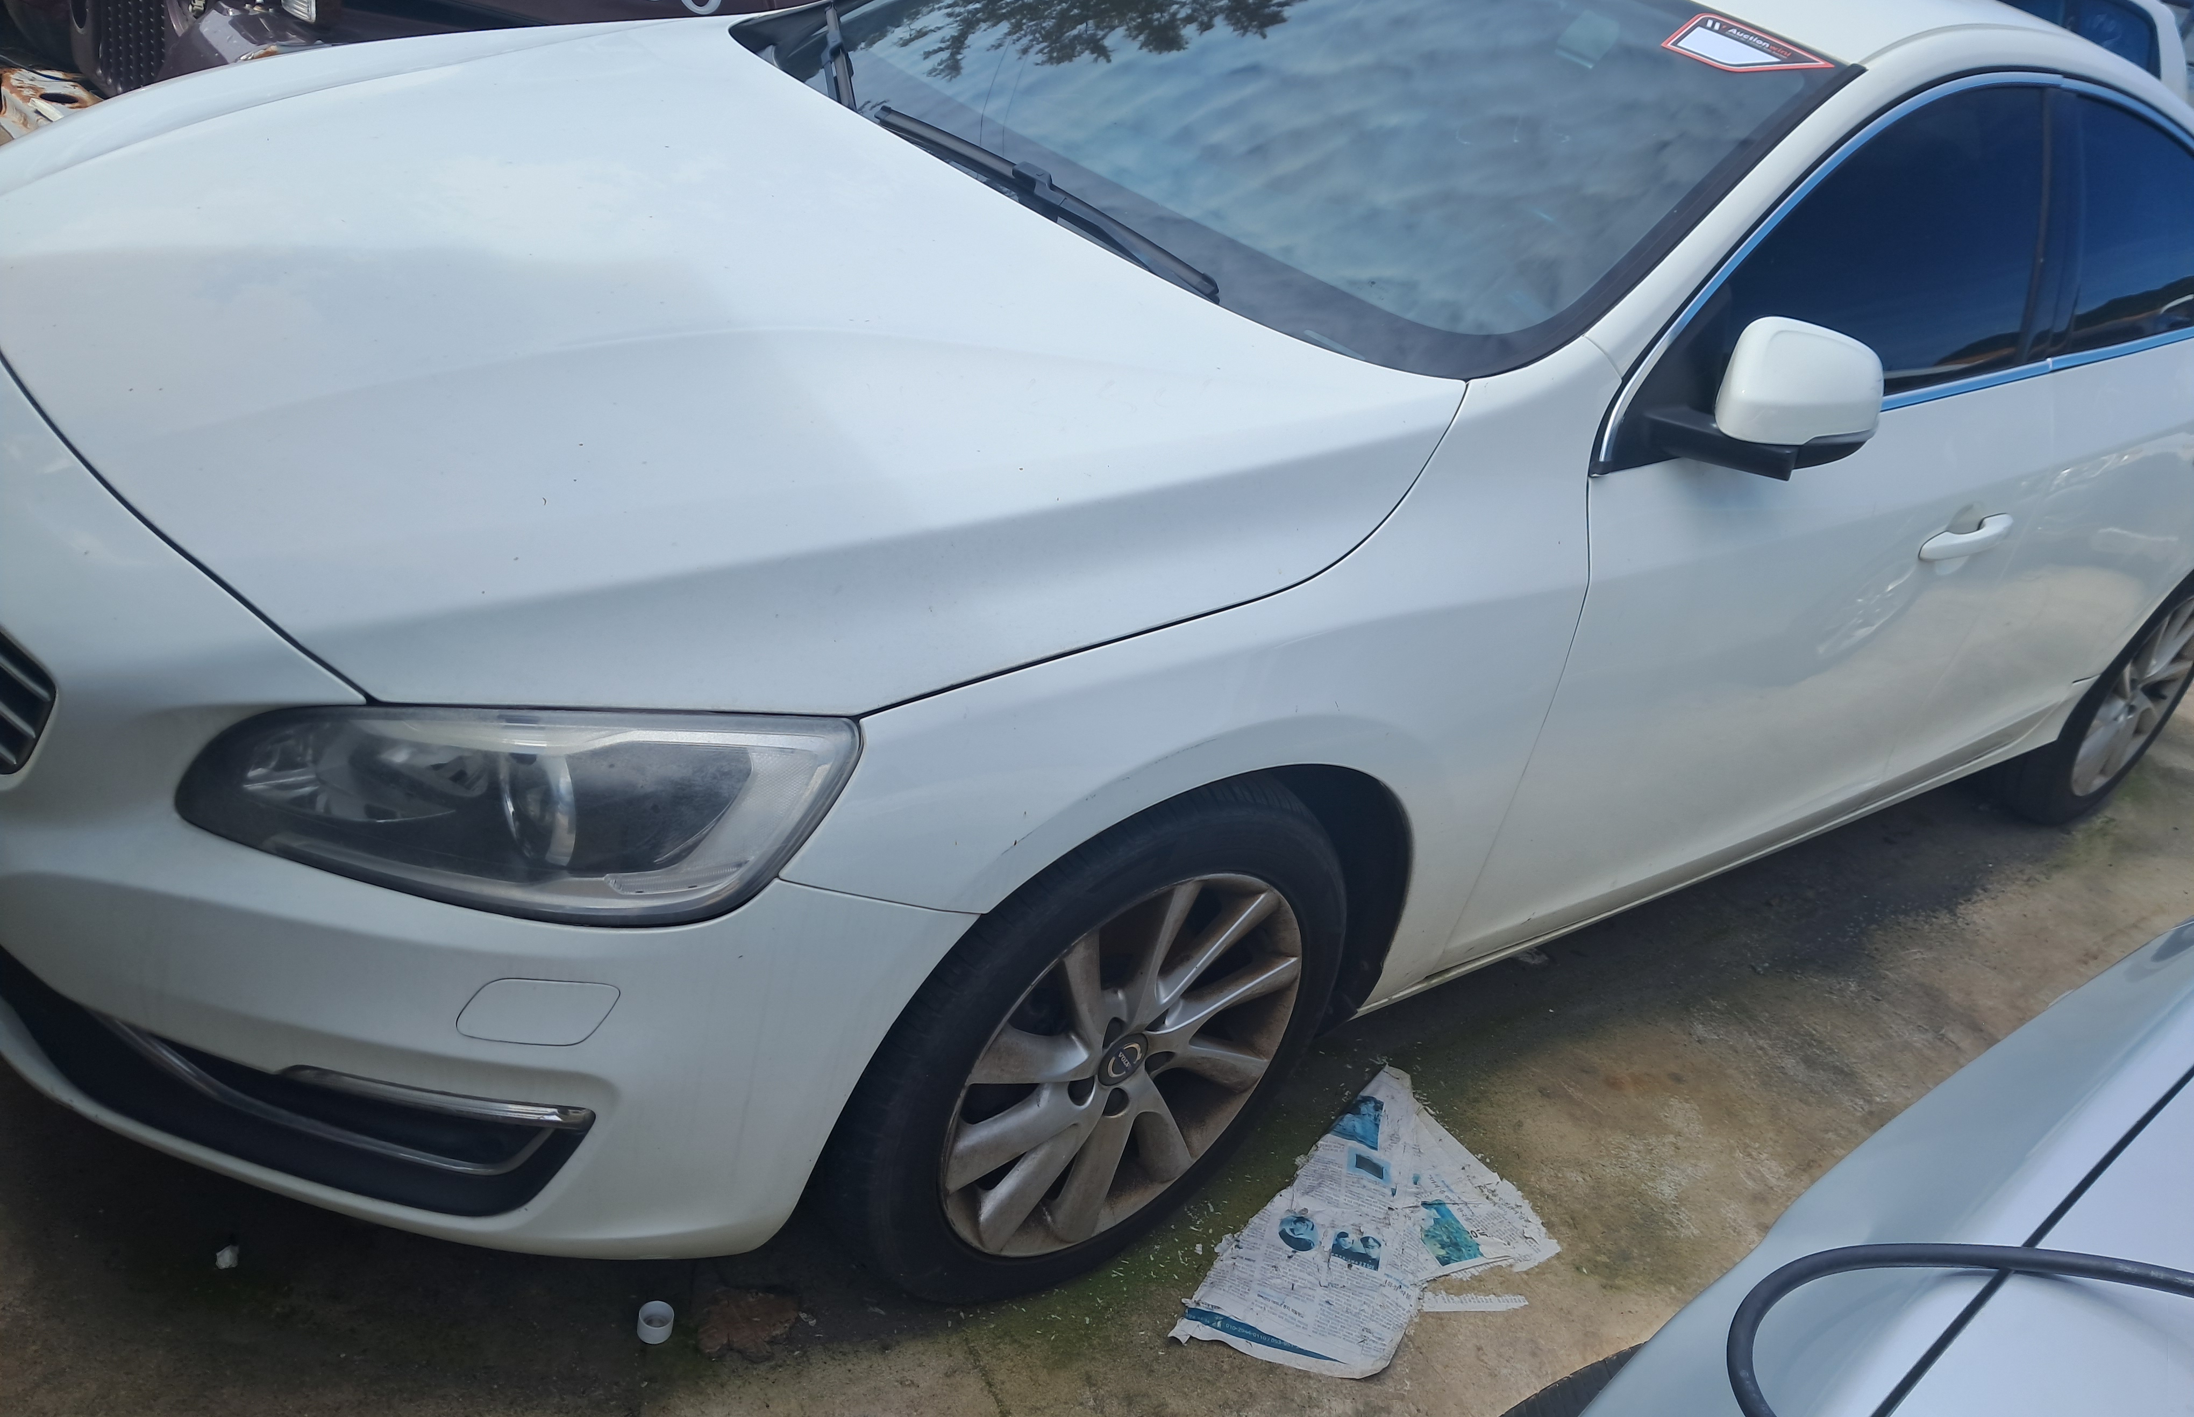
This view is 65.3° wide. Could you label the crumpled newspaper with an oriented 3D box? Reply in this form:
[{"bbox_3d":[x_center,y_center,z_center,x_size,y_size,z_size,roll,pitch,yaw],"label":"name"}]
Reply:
[{"bbox_3d":[0.362,0.636,2.051,0.325,0.030,0.645,27,29,25],"label":"crumpled newspaper"}]

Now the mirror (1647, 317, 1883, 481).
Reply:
[{"bbox_3d":[0.745,-0.337,1.866,0.165,0.175,0.210,-11,35,-39],"label":"mirror"}]

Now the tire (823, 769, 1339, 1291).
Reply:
[{"bbox_3d":[-0.025,0.323,1.815,0.645,0.640,0.230,-11,35,-39],"label":"tire"}]

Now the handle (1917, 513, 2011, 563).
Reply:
[{"bbox_3d":[1.229,-0.241,2.418,0.258,0.042,0.050,-15,38,-37],"label":"handle"}]

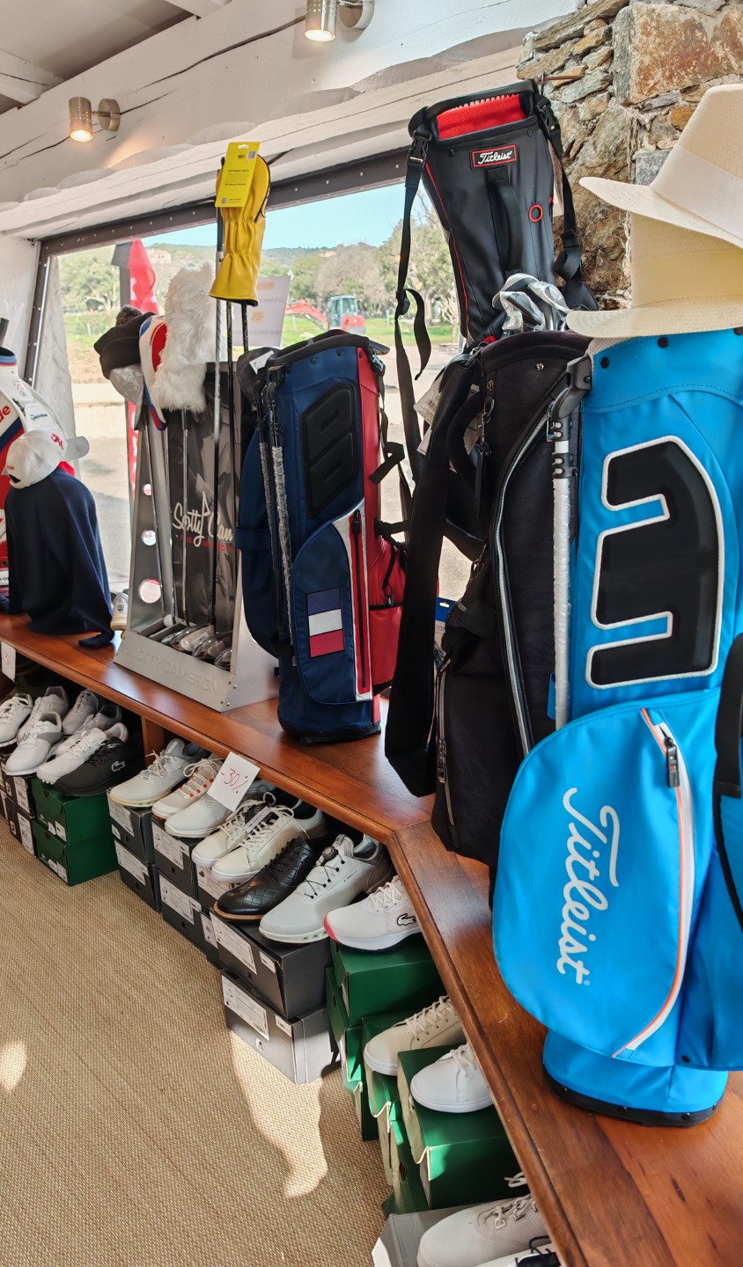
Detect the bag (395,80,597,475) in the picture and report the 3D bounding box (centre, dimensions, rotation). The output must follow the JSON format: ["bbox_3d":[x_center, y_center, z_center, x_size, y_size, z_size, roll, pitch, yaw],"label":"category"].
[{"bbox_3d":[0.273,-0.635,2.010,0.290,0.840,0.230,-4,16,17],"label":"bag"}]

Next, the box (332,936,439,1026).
[{"bbox_3d":[0.093,0.566,1.754,0.310,0.106,0.199,-5,16,-12],"label":"box"}]

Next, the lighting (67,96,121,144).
[{"bbox_3d":[-0.700,-1.306,2.500,0.115,0.105,0.085,-14,19,-38],"label":"lighting"}]

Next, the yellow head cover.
[{"bbox_3d":[-0.306,-0.951,2.325,0.122,0.330,0.100,1,16,8],"label":"yellow head cover"}]

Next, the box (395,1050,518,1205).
[{"bbox_3d":[0.217,0.690,1.427,0.320,0.110,0.190,-5,17,-10],"label":"box"}]

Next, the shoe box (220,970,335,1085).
[{"bbox_3d":[-0.098,0.740,2.039,0.330,0.130,0.230,-15,20,-40],"label":"shoe box"}]

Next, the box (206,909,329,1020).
[{"bbox_3d":[-0.103,0.609,2.014,0.330,0.135,0.230,-14,19,-37],"label":"box"}]

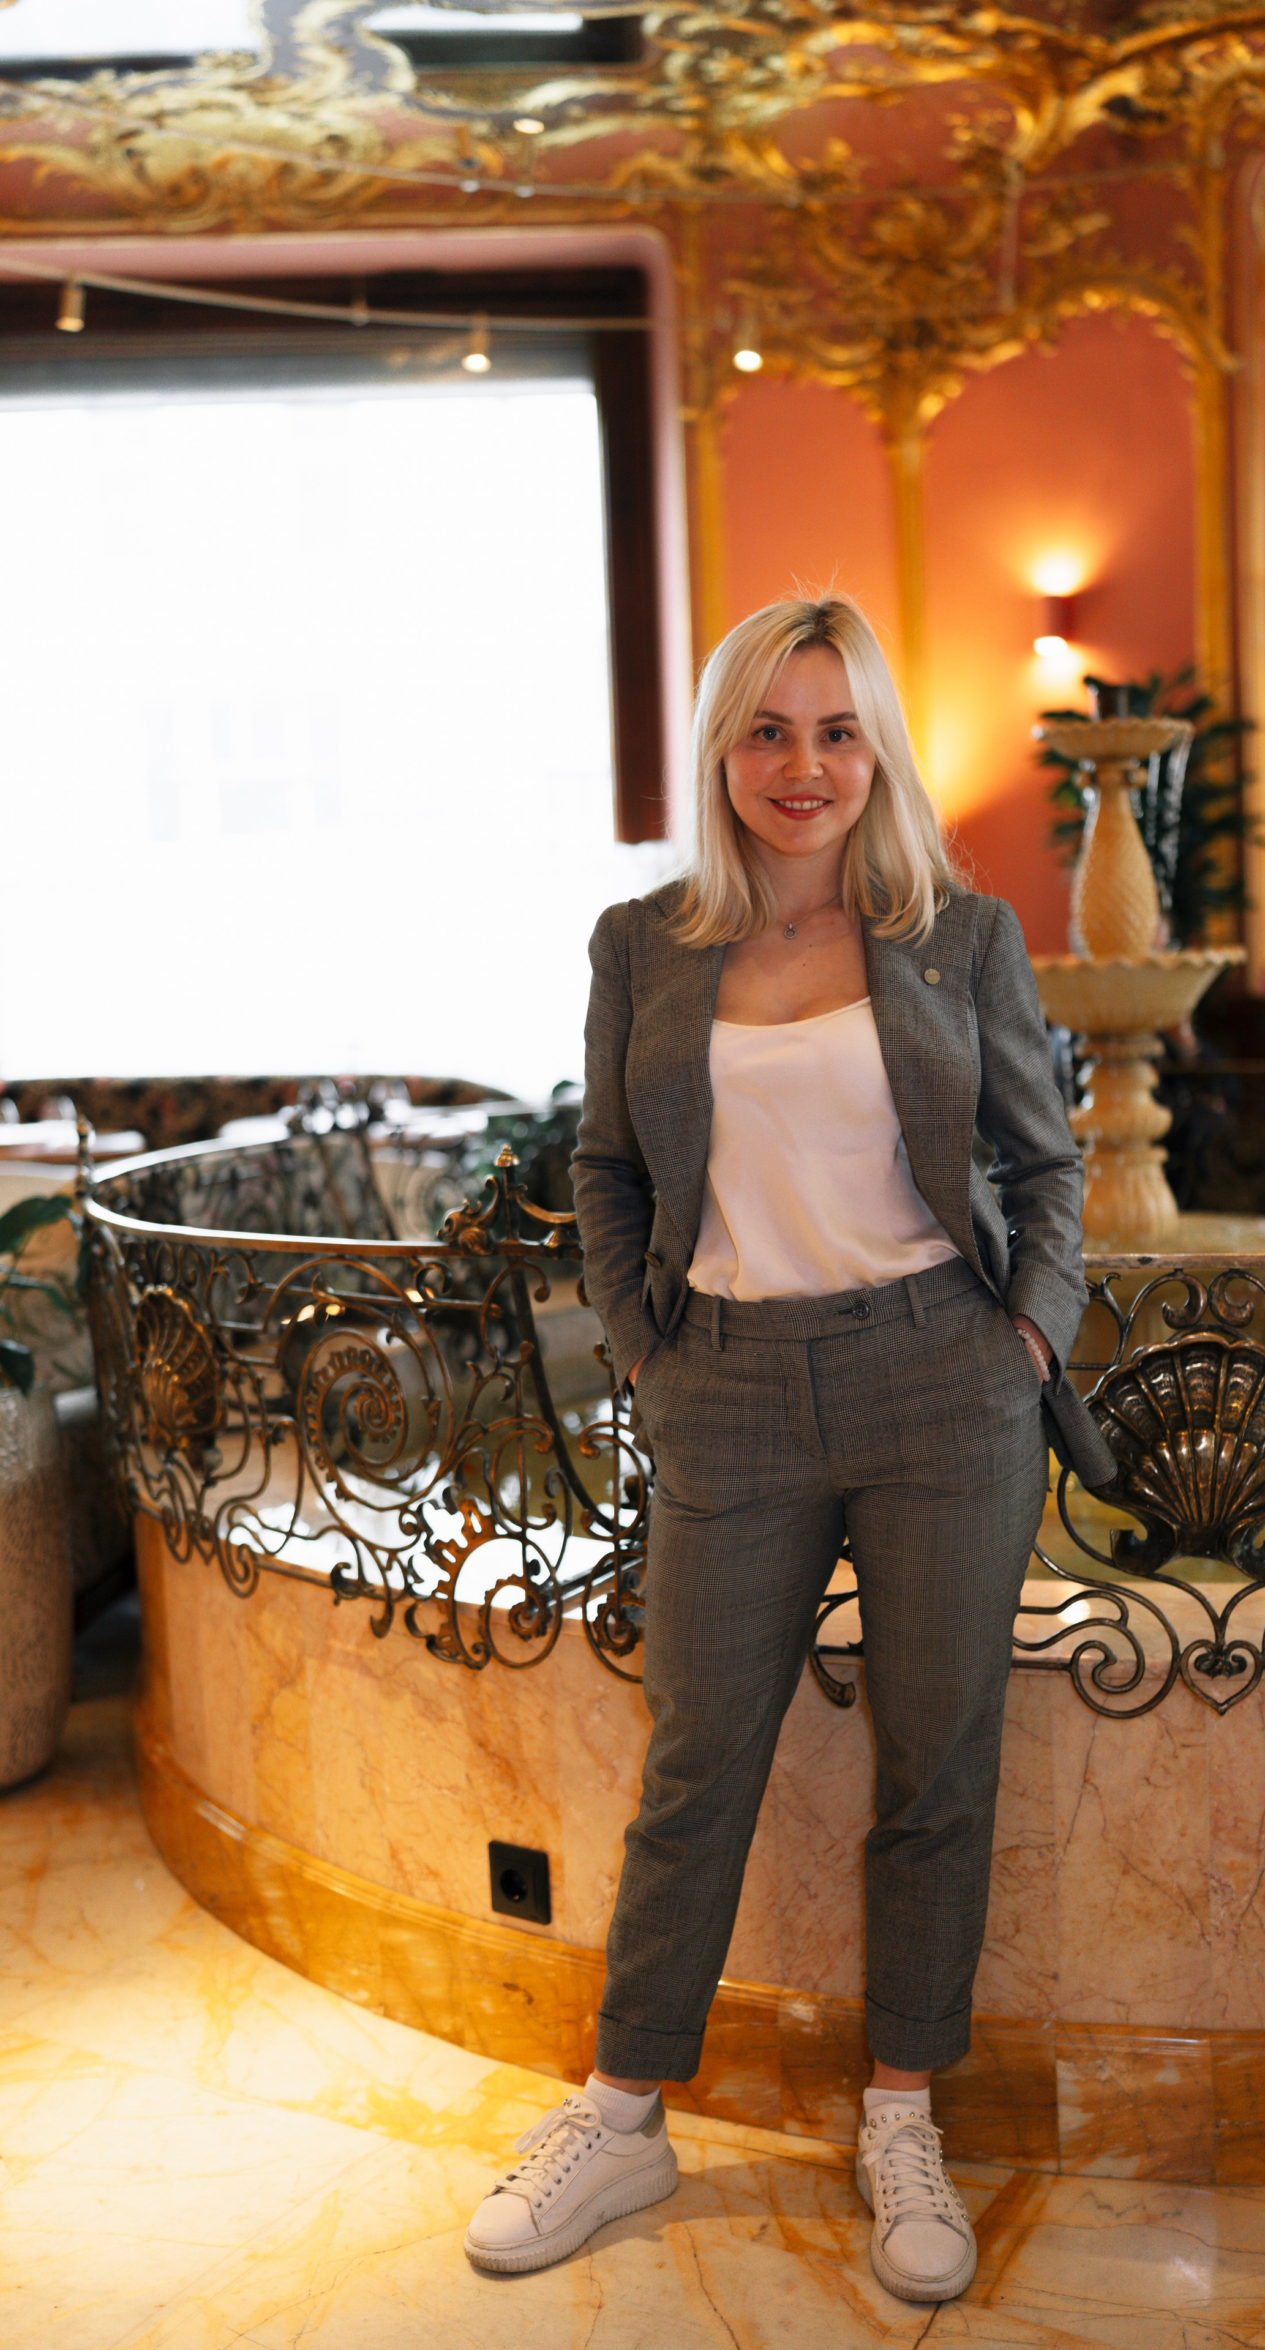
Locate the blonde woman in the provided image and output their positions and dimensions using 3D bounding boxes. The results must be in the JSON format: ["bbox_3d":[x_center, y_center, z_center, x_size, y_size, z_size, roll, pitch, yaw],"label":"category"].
[{"bbox_3d":[0.142,0.247,2.251,0.630,1.600,0.340,-1,4,12],"label":"blonde woman"}]

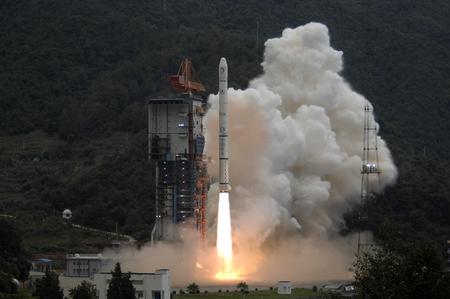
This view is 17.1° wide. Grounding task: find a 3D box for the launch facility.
[{"bbox_3d":[-18.373,5.136,592.000,19.000,82.000,14.500,-1,-2,24],"label":"launch facility"}]

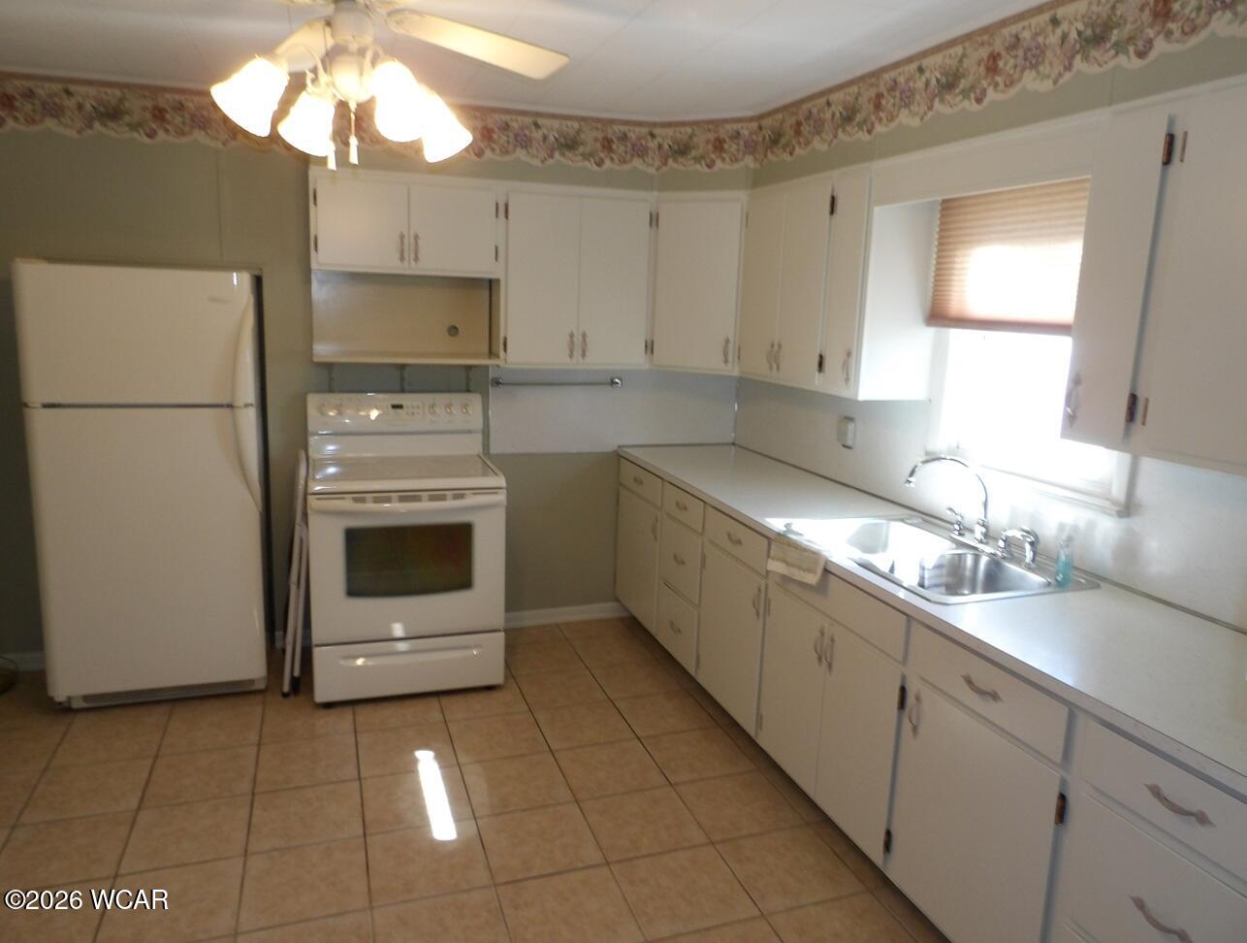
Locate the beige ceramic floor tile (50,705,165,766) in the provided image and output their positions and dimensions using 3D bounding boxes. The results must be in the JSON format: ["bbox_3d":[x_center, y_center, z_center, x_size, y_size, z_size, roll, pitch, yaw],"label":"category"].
[{"bbox_3d":[-1.837,0.969,3.005,0.323,0.010,0.323,-2,11,-19],"label":"beige ceramic floor tile"}]

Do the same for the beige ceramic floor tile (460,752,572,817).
[{"bbox_3d":[-0.359,1.057,2.821,0.328,0.010,0.321,-2,11,-19],"label":"beige ceramic floor tile"}]

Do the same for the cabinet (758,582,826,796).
[{"bbox_3d":[0.796,0.687,2.789,0.540,0.580,0.390,-1,11,-18],"label":"cabinet"}]

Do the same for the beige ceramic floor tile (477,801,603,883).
[{"bbox_3d":[-0.252,1.112,2.506,0.323,0.010,0.323,-2,11,-19],"label":"beige ceramic floor tile"}]

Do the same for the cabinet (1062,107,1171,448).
[{"bbox_3d":[1.282,-0.455,1.984,0.300,0.770,0.200,-1,11,-18],"label":"cabinet"}]

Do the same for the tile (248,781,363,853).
[{"bbox_3d":[-0.984,1.071,2.596,0.323,0.010,0.323,-2,11,-19],"label":"tile"}]

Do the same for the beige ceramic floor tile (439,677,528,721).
[{"bbox_3d":[-0.591,0.954,3.499,0.332,0.012,0.332,-2,11,-19],"label":"beige ceramic floor tile"}]

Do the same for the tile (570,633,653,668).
[{"bbox_3d":[-0.060,0.865,3.998,0.330,0.010,0.330,-2,11,-19],"label":"tile"}]

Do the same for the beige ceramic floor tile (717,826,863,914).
[{"bbox_3d":[0.489,1.179,2.472,0.332,0.012,0.332,-2,11,-19],"label":"beige ceramic floor tile"}]

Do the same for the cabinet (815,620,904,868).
[{"bbox_3d":[0.948,0.738,2.460,0.611,0.568,0.370,-2,11,-19],"label":"cabinet"}]

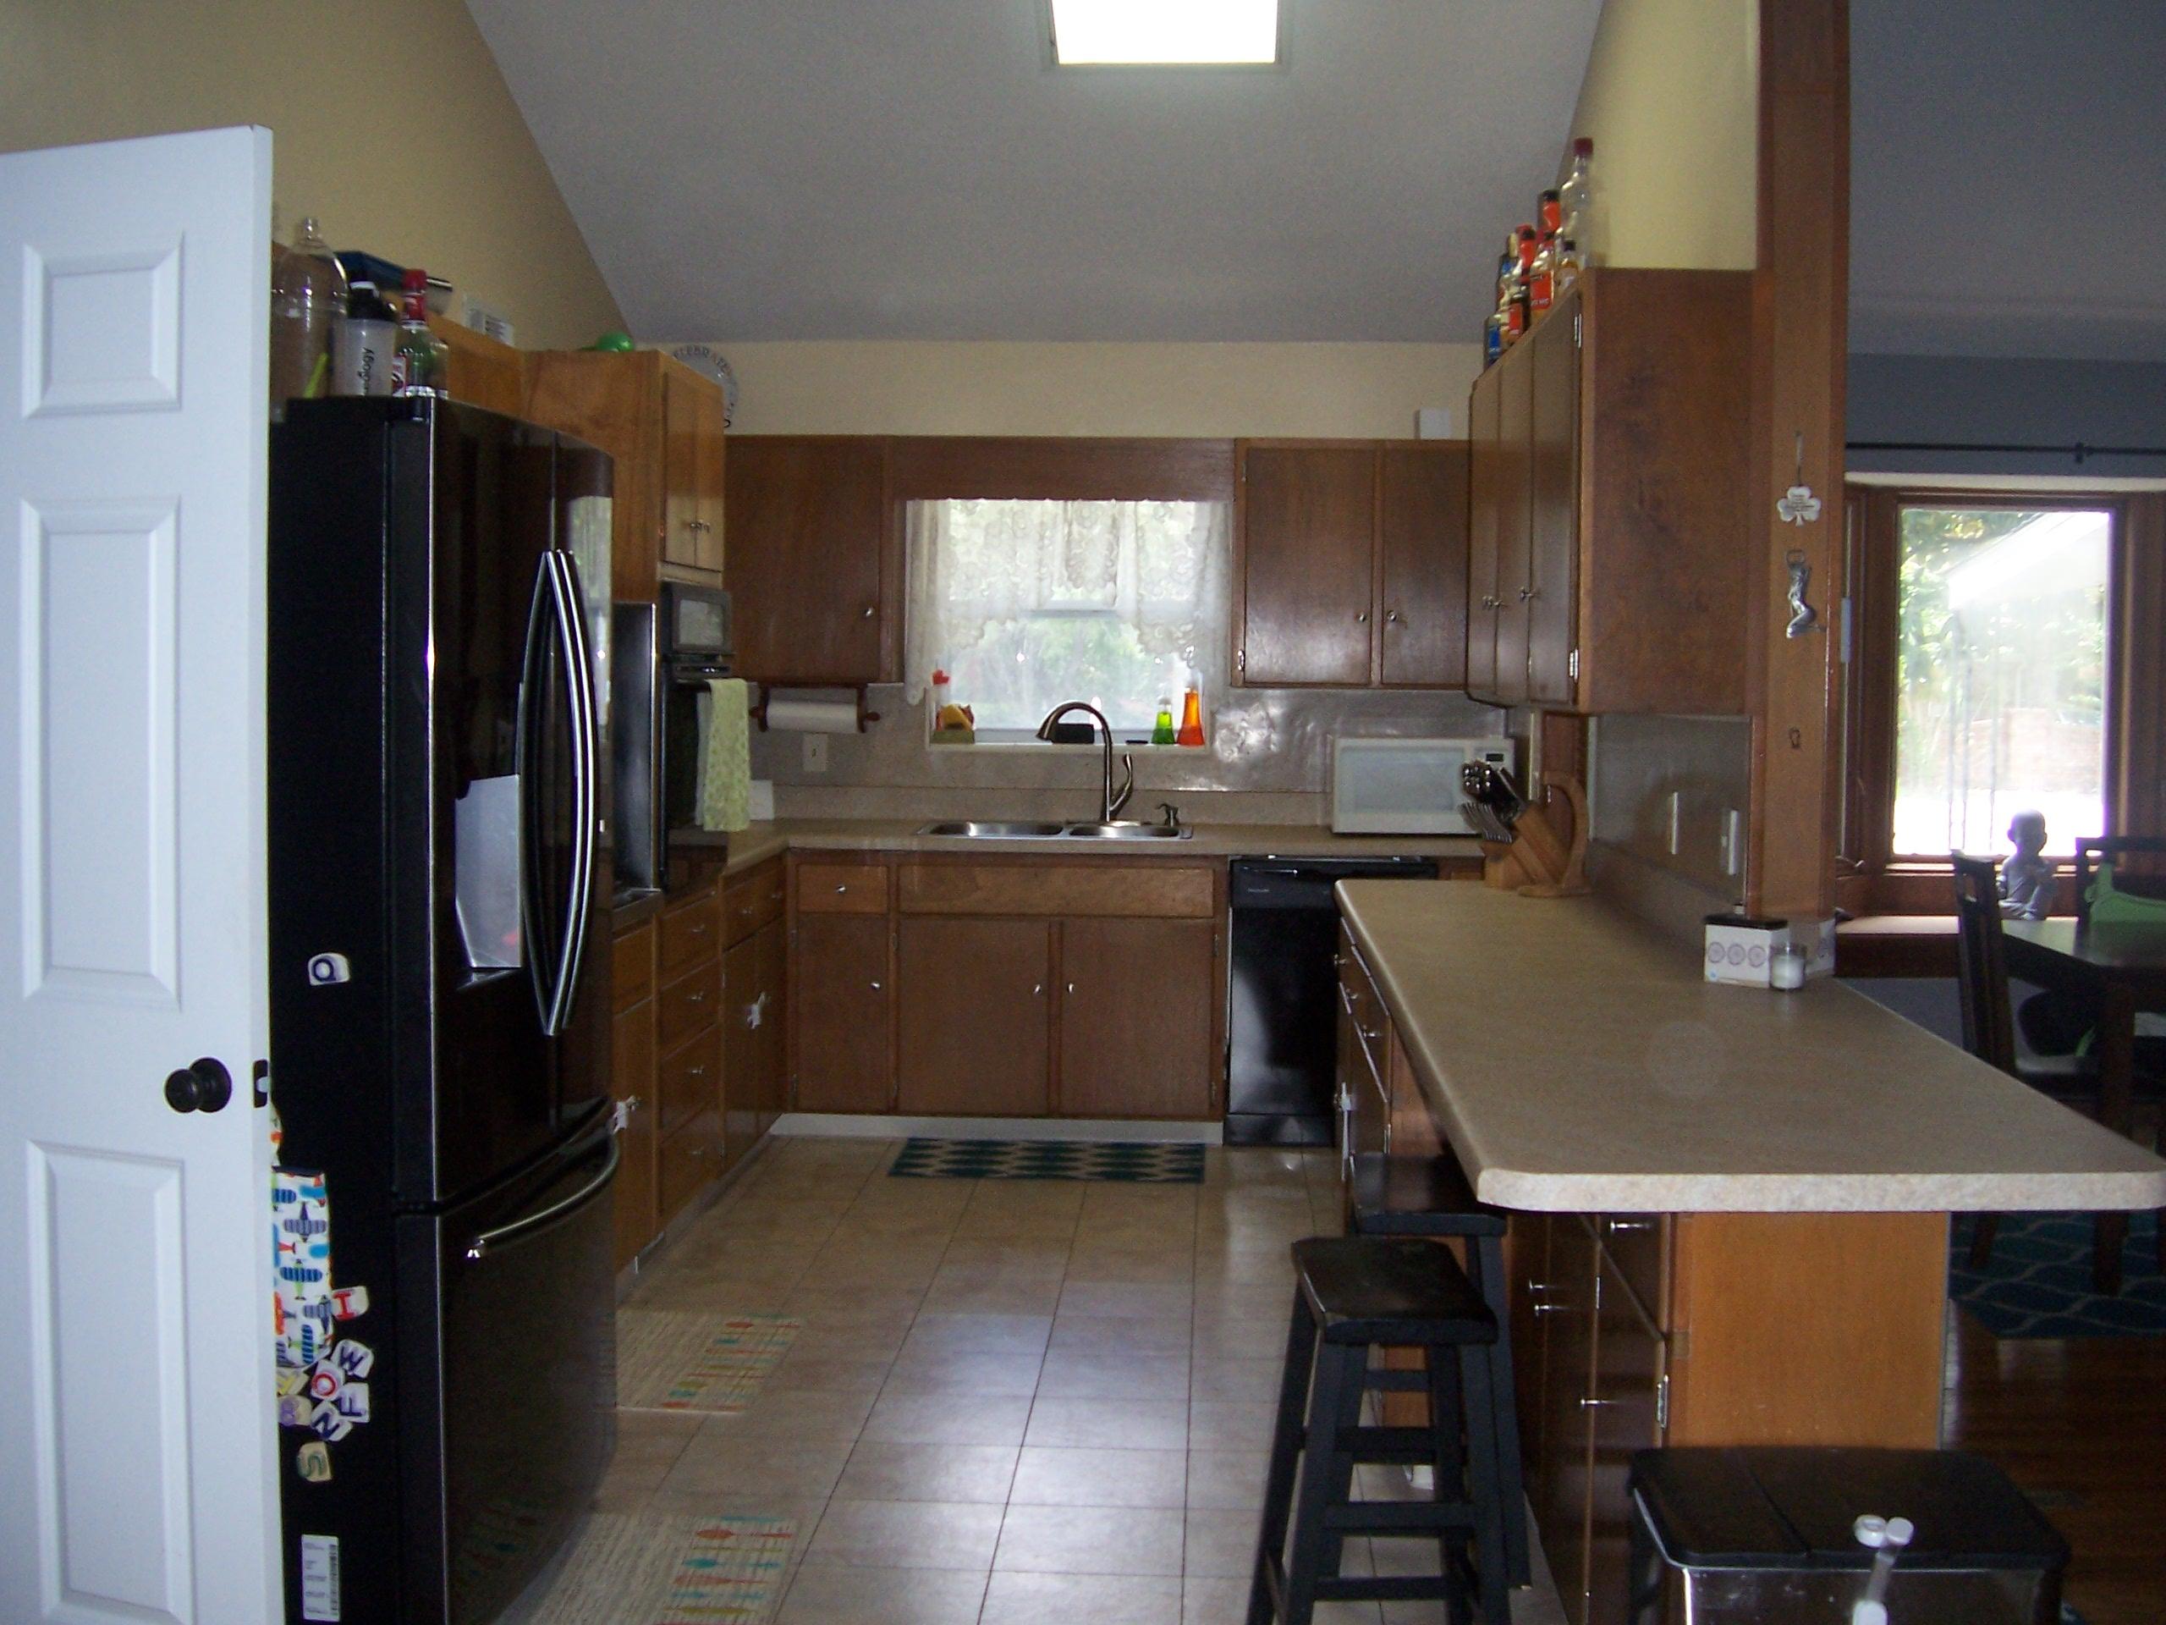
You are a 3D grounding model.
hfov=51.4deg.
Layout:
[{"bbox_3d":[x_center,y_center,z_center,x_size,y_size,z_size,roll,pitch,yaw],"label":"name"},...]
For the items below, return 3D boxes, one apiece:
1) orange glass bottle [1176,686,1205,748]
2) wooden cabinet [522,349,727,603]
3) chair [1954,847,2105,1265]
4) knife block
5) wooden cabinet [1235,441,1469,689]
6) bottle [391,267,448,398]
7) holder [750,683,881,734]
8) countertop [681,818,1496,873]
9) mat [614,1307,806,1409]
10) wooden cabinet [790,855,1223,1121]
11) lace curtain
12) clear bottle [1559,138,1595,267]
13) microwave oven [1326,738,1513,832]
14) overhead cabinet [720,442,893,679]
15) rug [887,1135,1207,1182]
[{"bbox_3d":[0.350,-0.314,7.326,0.090,0.198,0.090,1,3,3],"label":"orange glass bottle"},{"bbox_3d":[-1.232,-0.798,5.468,0.595,0.540,0.670,1,4,3],"label":"wooden cabinet"},{"bbox_3d":[2.382,0.603,5.562,0.490,0.985,0.440,1,4,3],"label":"chair"},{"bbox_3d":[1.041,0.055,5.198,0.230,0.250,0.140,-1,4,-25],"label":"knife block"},{"bbox_3d":[0.894,-0.770,7.021,0.840,0.750,0.320,1,4,3],"label":"wooden cabinet"},{"bbox_3d":[-0.977,-0.665,3.302,0.088,0.263,0.088,0,3,-16],"label":"bottle"},{"bbox_3d":[-0.830,-0.333,7.139,0.415,0.165,0.140,1,4,3],"label":"holder"},{"bbox_3d":[-0.106,0.112,6.564,2.730,0.042,1.480,1,4,3],"label":"countertop"},{"bbox_3d":[-0.838,1.105,4.586,0.440,0.010,0.665,1,3,3],"label":"mat"},{"bbox_3d":[-0.216,0.502,7.013,1.307,0.790,0.610,1,3,3],"label":"wooden cabinet"},{"bbox_3d":[-0.055,-0.617,7.262,1.050,0.775,0.120,1,4,3],"label":"lace curtain"},{"bbox_3d":[0.919,-1.107,4.210,0.075,0.300,0.075,1,4,3],"label":"clear bottle"},{"bbox_3d":[1.060,-0.083,7.096,0.545,0.305,0.380,1,3,3],"label":"microwave oven"},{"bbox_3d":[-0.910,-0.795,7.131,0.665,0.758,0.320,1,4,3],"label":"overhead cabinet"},{"bbox_3d":[-0.088,1.004,6.542,0.895,0.010,0.530,1,3,3],"label":"rug"}]

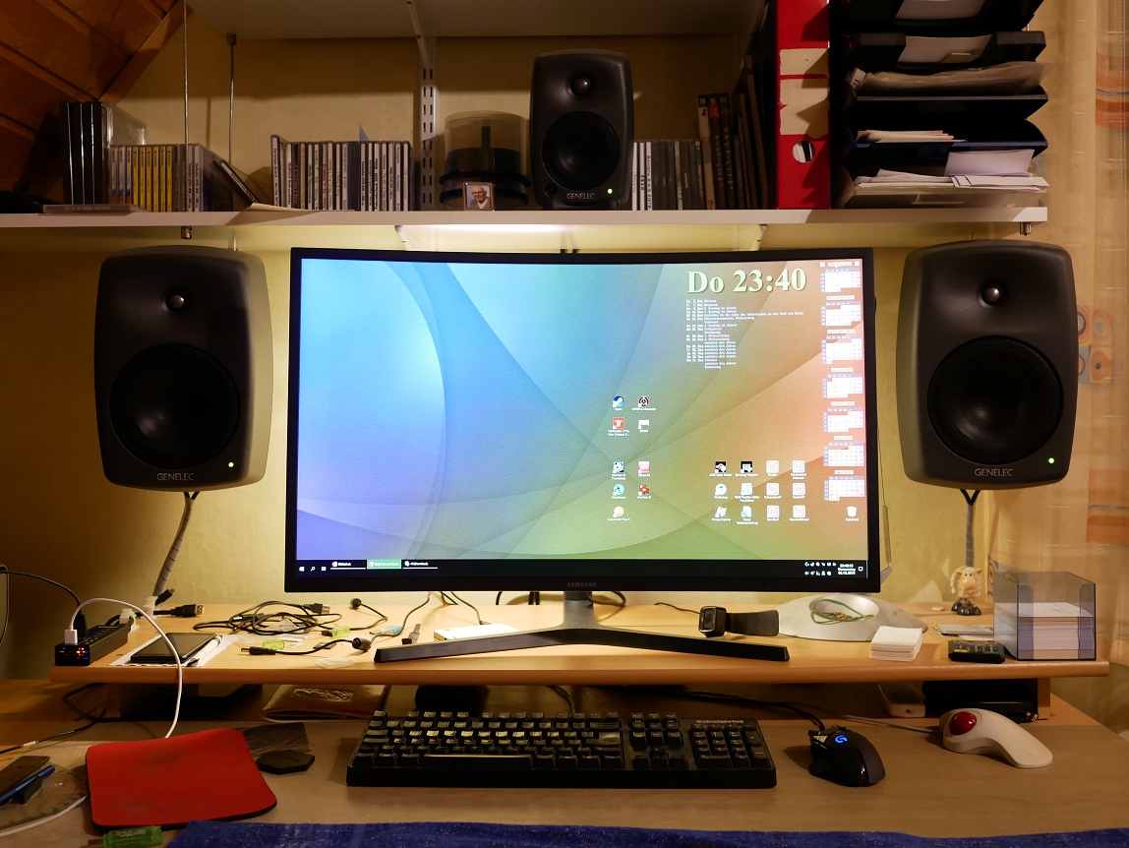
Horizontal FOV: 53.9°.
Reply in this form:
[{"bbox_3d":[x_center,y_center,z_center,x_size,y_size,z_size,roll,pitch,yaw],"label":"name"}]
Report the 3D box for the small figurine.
[{"bbox_3d":[0.568,0.232,1.571,0.043,0.068,0.047,0,1,6],"label":"small figurine"}]

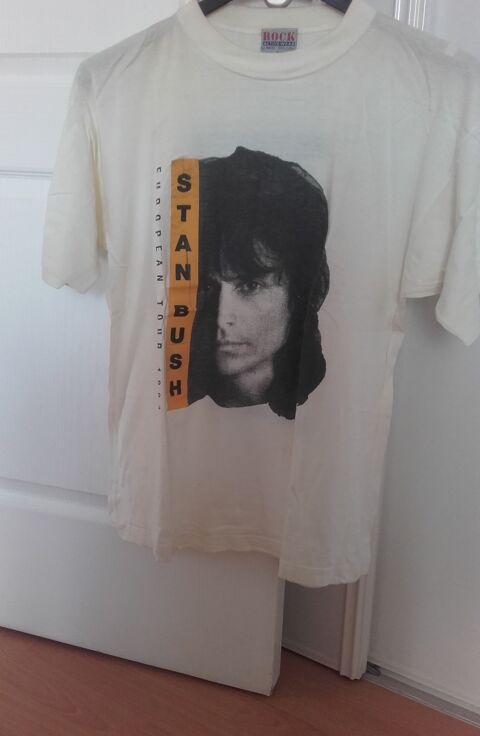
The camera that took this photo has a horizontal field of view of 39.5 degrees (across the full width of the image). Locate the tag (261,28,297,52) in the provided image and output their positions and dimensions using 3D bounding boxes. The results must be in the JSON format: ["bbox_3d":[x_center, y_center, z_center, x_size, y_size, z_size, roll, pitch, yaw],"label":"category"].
[{"bbox_3d":[0.044,-0.368,0.750,0.041,0.025,0.003,6,18,13],"label":"tag"}]

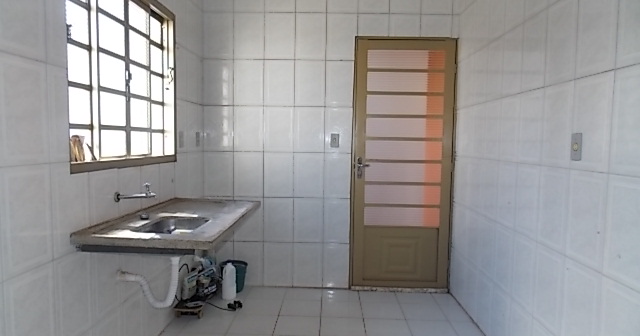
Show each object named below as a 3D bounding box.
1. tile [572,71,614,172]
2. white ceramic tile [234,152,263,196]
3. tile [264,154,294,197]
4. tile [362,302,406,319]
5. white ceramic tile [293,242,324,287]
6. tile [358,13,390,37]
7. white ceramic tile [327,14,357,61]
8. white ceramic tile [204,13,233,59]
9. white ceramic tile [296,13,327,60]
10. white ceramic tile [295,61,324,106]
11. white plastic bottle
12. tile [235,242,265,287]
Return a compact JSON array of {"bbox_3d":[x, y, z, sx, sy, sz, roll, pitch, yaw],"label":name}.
[{"bbox_3d":[1.105,-0.180,1.725,0.010,0.385,0.257,1,4,1],"label":"tile"},{"bbox_3d":[-0.608,0.057,3.643,0.257,0.385,0.010,1,4,2],"label":"white ceramic tile"},{"bbox_3d":[-0.349,0.062,3.636,0.257,0.385,0.010,1,4,2],"label":"tile"},{"bbox_3d":[0.471,1.088,3.221,0.305,0.010,0.305,1,4,2],"label":"tile"},{"bbox_3d":[-0.103,0.841,3.675,0.256,0.385,0.010,1,4,2],"label":"white ceramic tile"},{"bbox_3d":[0.447,-1.177,3.533,0.257,0.199,0.010,1,4,2],"label":"tile"},{"bbox_3d":[0.184,-1.103,3.581,0.261,0.391,0.010,1,4,1],"label":"white ceramic tile"},{"bbox_3d":[-0.860,-1.123,3.607,0.261,0.391,0.010,1,4,1],"label":"white ceramic tile"},{"bbox_3d":[-0.079,-1.115,3.620,0.264,0.394,0.010,1,4,2],"label":"white ceramic tile"},{"bbox_3d":[-0.084,-0.718,3.613,0.261,0.391,0.010,1,4,1],"label":"white ceramic tile"},{"bbox_3d":[-0.718,0.897,3.382,0.112,0.278,0.112,1,4,1],"label":"white plastic bottle"},{"bbox_3d":[-0.617,0.818,3.659,0.254,0.380,0.014,1,4,1],"label":"tile"}]

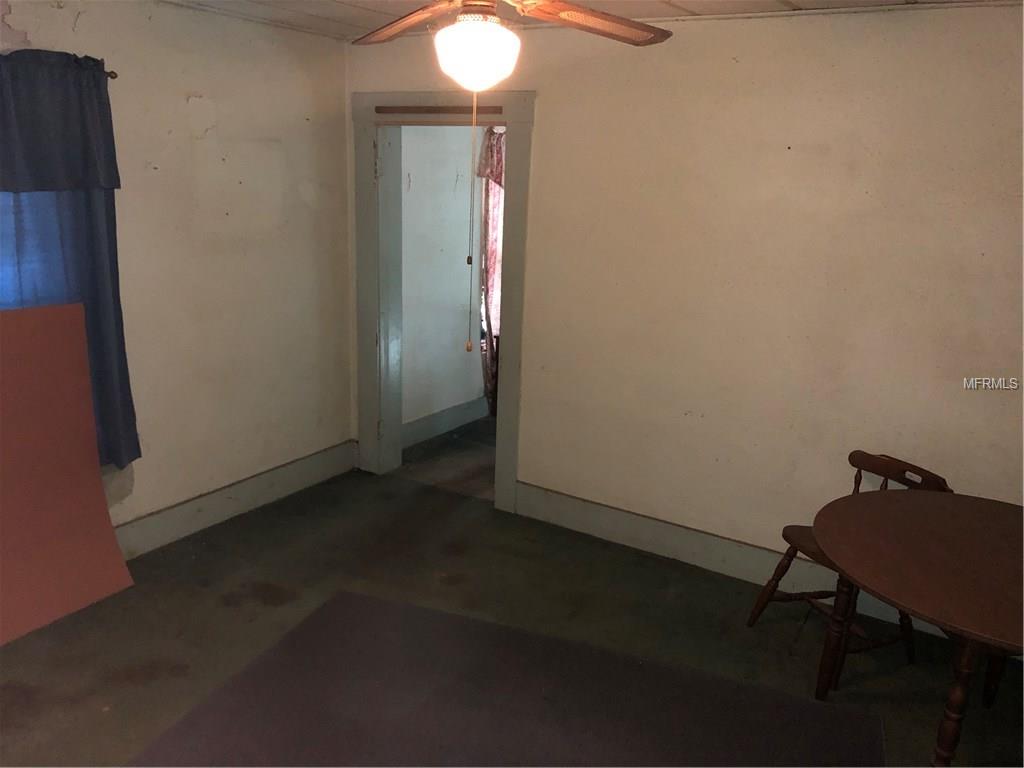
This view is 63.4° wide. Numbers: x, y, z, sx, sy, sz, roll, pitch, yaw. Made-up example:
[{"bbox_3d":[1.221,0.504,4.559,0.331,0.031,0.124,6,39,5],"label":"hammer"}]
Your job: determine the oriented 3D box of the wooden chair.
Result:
[{"bbox_3d":[1.324,0.690,3.249,0.509,0.768,0.490,-4,16,-23],"label":"wooden chair"}]

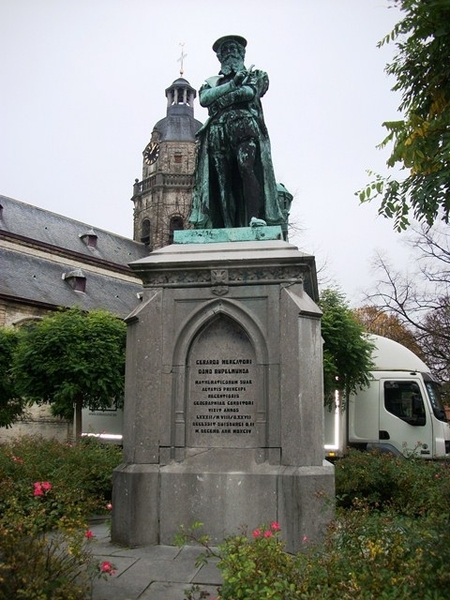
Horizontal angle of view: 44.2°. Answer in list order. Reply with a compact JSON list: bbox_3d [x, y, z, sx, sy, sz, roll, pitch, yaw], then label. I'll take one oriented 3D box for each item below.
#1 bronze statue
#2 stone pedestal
[{"bbox_3d":[0.152,-2.377,8.049,1.243,3.284,1.021,-2,-13,10],"label":"bronze statue"},{"bbox_3d":[0.115,1.153,7.327,2.530,3.556,2.530,-2,-13,10],"label":"stone pedestal"}]

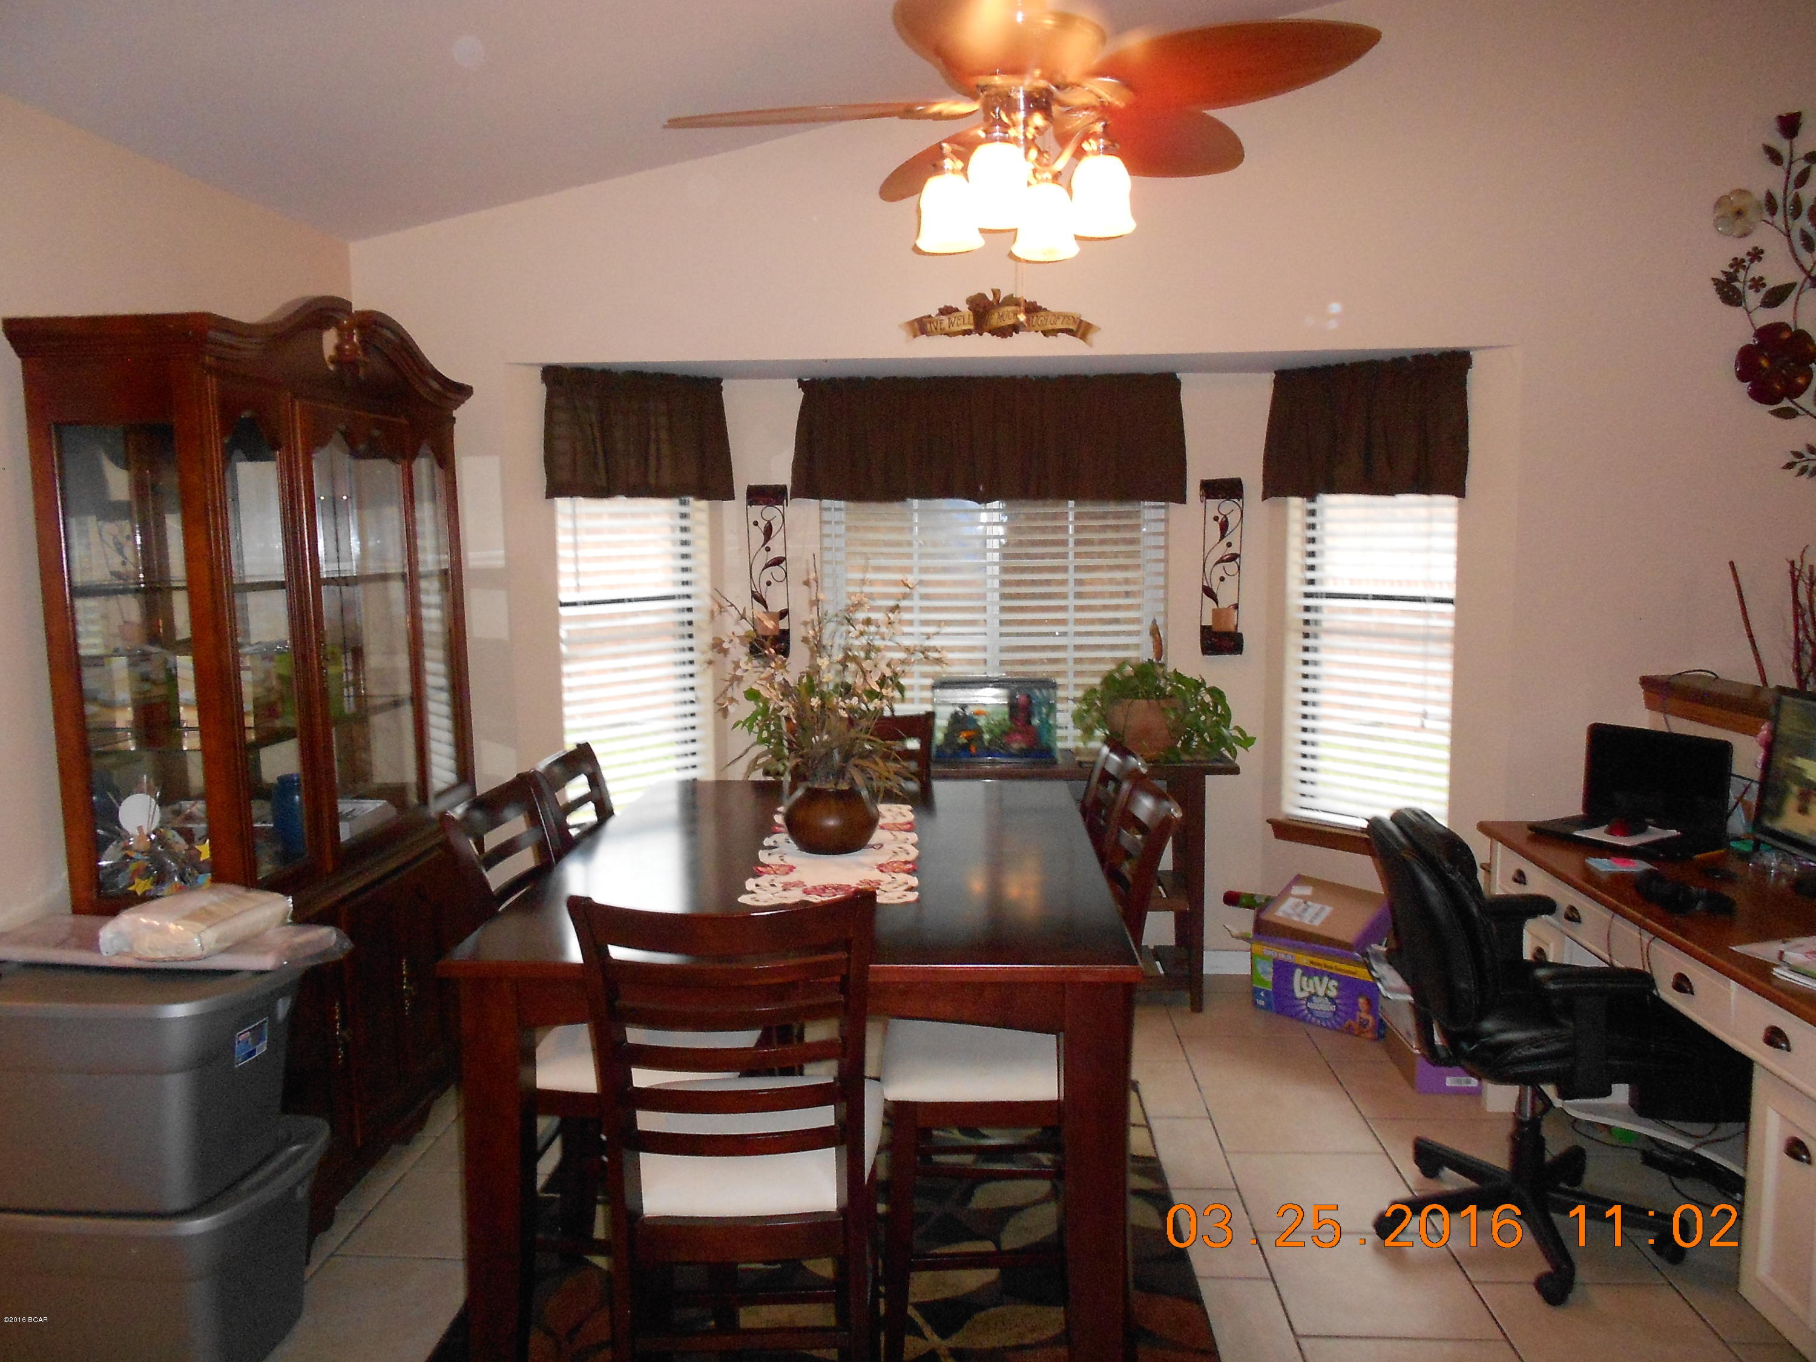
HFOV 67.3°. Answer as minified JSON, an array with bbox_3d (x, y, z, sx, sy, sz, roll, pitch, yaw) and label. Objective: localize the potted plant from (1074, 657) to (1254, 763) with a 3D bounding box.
[{"bbox_3d":[0.865,0.101,4.605,0.614,0.360,0.474,0,6,3],"label":"potted plant"}]

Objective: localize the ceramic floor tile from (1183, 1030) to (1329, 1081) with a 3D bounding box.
[{"bbox_3d":[1.050,1.151,4.100,0.406,0.012,0.406,0,6,3],"label":"ceramic floor tile"}]

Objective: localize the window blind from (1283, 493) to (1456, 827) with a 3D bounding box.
[{"bbox_3d":[1.518,-0.237,4.441,0.060,1.400,0.580,-7,9,-42],"label":"window blind"}]

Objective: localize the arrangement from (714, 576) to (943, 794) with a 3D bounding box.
[{"bbox_3d":[-0.166,0.004,2.942,0.480,0.470,0.410,0,7,3],"label":"arrangement"}]

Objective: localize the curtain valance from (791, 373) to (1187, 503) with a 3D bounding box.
[{"bbox_3d":[0.268,-0.815,4.607,1.335,0.430,0.090,0,7,3],"label":"curtain valance"}]

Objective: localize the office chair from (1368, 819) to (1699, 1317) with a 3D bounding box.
[{"bbox_3d":[1.341,0.759,3.039,0.667,0.972,0.634,0,6,8],"label":"office chair"}]

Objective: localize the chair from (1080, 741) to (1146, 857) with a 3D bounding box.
[{"bbox_3d":[0.273,0.701,3.348,0.530,1.050,0.460,-1,7,-2],"label":"chair"}]

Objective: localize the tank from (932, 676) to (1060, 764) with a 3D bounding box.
[{"bbox_3d":[0.288,0.123,4.535,0.405,0.275,0.215,0,7,3],"label":"tank"}]

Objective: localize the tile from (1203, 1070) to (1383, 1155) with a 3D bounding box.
[{"bbox_3d":[1.026,1.191,3.691,0.406,0.012,0.406,0,6,3],"label":"tile"}]

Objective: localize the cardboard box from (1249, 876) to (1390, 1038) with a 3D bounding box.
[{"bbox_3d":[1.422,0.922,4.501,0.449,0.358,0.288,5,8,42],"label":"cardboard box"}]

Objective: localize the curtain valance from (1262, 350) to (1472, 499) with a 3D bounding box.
[{"bbox_3d":[1.481,-0.814,4.443,0.694,0.437,0.091,5,8,42],"label":"curtain valance"}]

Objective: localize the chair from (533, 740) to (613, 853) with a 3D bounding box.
[{"bbox_3d":[-0.580,0.704,3.413,0.530,1.050,0.460,0,7,3],"label":"chair"}]

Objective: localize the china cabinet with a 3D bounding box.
[{"bbox_3d":[-1.529,0.145,3.515,0.410,2.155,1.450,0,7,3],"label":"china cabinet"}]

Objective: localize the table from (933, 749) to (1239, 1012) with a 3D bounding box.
[{"bbox_3d":[0.307,0.667,4.590,1.515,0.820,0.370,0,7,3],"label":"table"}]

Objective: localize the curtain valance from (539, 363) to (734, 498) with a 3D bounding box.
[{"bbox_3d":[-0.895,-0.817,4.574,0.679,0.414,0.091,-4,7,-35],"label":"curtain valance"}]

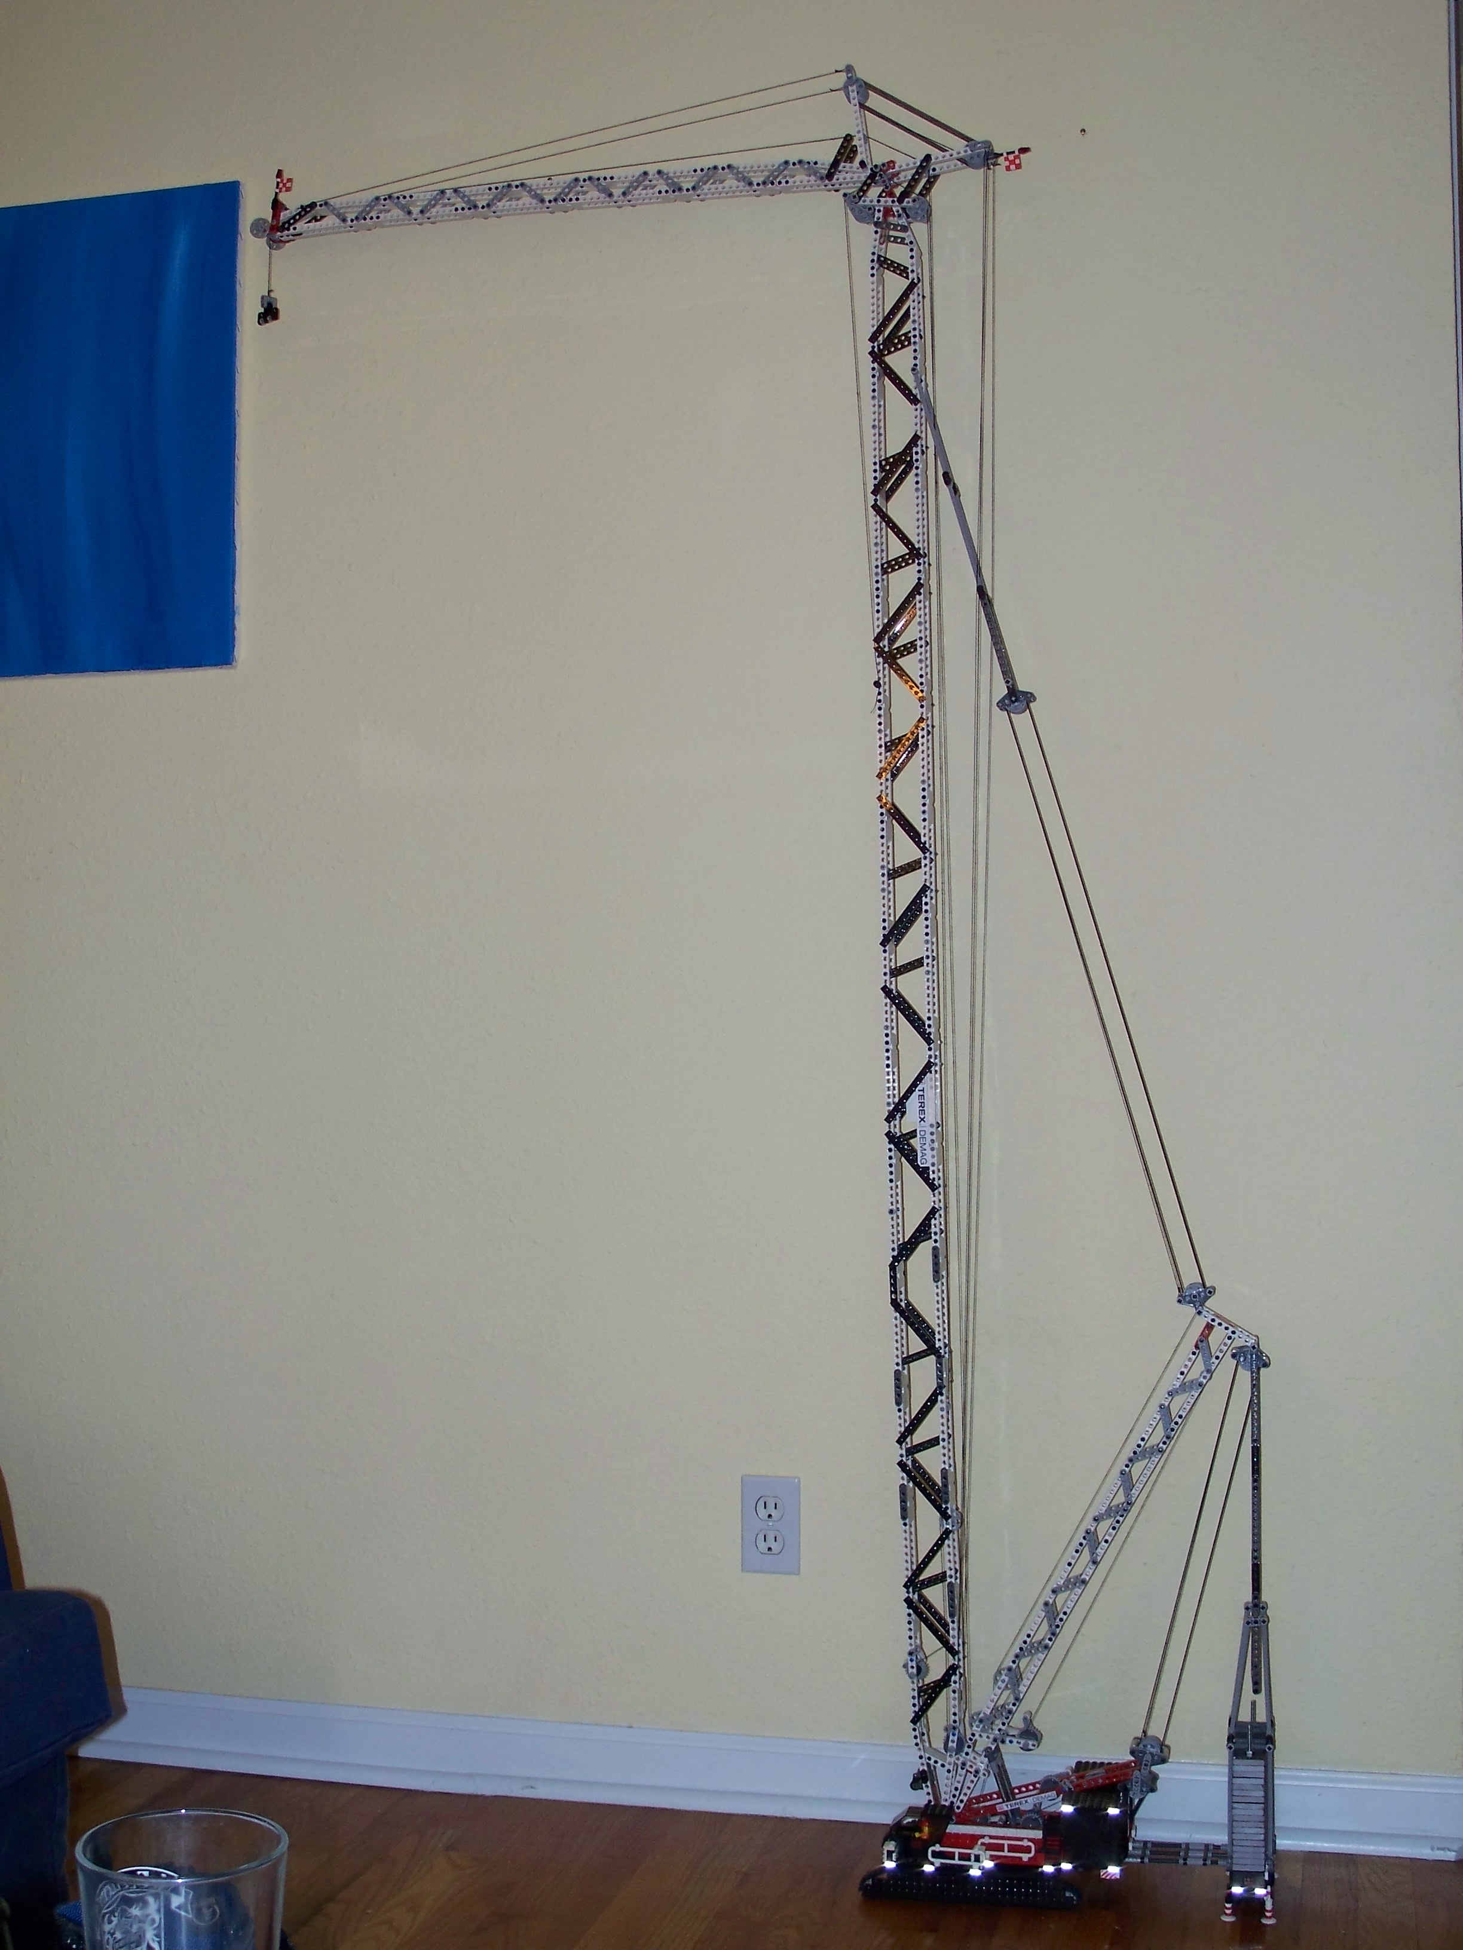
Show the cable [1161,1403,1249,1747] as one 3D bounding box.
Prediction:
[{"bbox_3d":[0.486,0.594,2.462,0.004,0.394,0.004,14,1,14],"label":"cable"}]

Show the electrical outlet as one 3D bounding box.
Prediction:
[{"bbox_3d":[0.046,0.641,2.820,0.070,0.114,0.007,-1,-2,14],"label":"electrical outlet"}]

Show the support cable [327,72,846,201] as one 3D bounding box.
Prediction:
[{"bbox_3d":[-0.168,-0.919,2.662,0.606,0.003,0.003,-9,-4,13],"label":"support cable"}]

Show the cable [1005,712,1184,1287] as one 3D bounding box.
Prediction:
[{"bbox_3d":[0.375,0.022,2.510,0.005,0.623,0.005,-17,-6,13],"label":"cable"}]

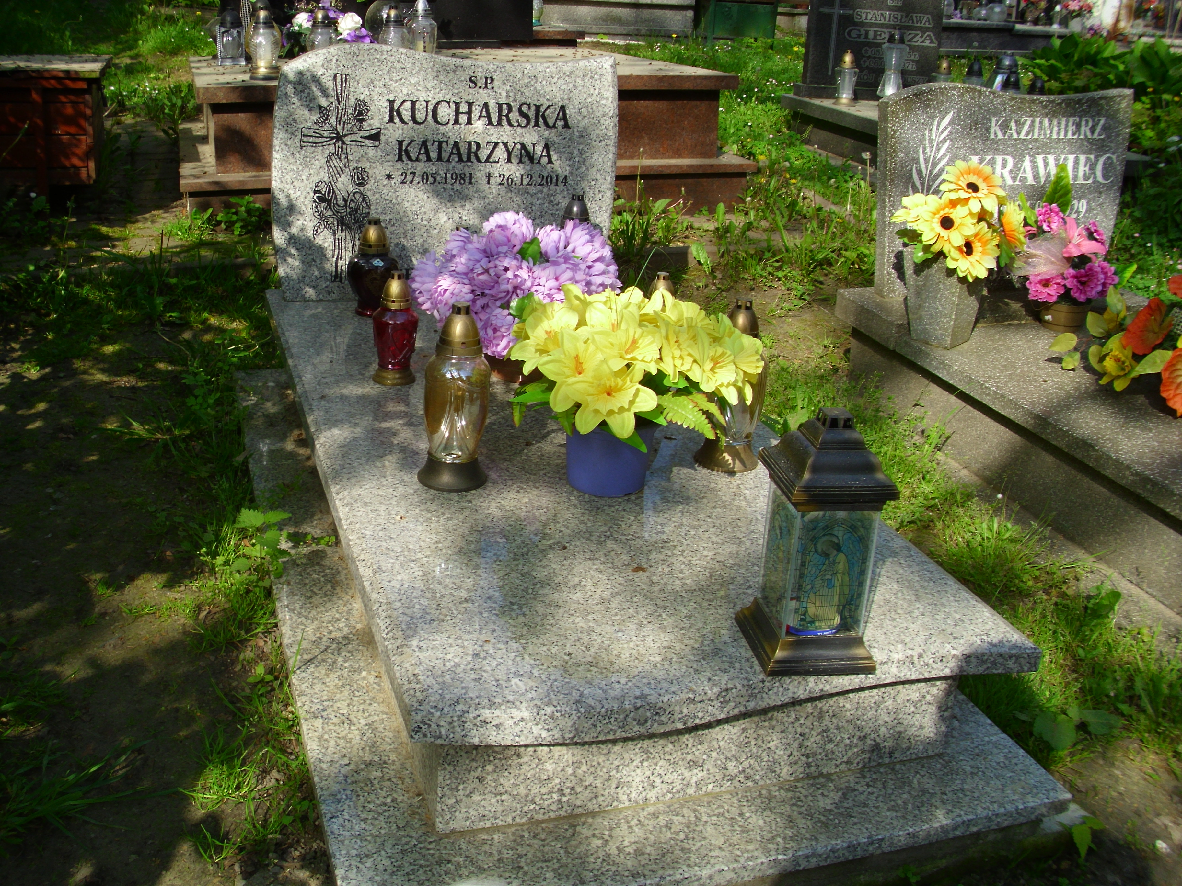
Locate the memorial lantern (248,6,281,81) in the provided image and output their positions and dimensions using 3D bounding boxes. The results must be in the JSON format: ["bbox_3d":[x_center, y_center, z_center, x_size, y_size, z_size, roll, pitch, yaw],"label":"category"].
[{"bbox_3d":[-1.233,-1.502,4.500,0.120,0.263,0.120,-6,22,-18],"label":"memorial lantern"}]

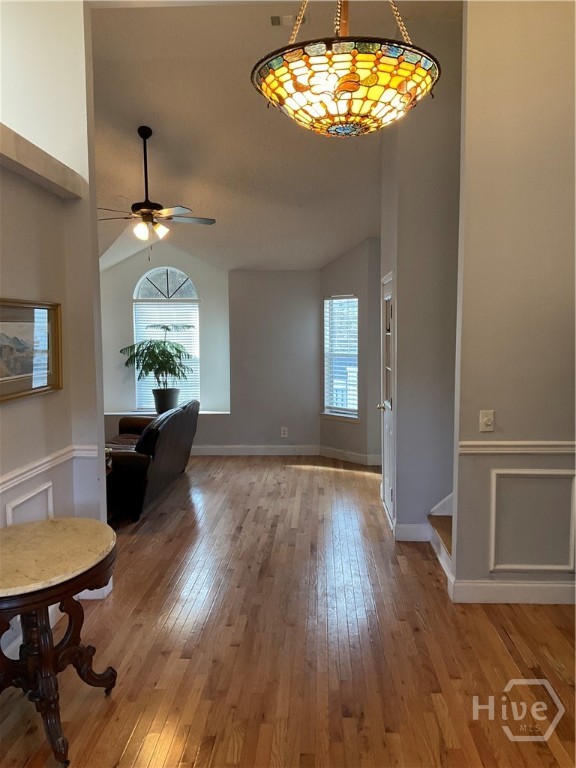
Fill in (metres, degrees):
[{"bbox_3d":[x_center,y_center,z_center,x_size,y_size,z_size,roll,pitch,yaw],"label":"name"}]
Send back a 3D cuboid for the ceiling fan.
[{"bbox_3d":[-1.296,-1.823,5.863,1.290,1.025,1.270,0,5,3],"label":"ceiling fan"}]

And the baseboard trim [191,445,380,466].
[{"bbox_3d":[-0.084,0.901,8.195,2.447,0.134,0.620,0,5,2],"label":"baseboard trim"}]

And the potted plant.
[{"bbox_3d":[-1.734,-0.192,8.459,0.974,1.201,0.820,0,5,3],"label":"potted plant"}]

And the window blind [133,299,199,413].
[{"bbox_3d":[-1.658,-0.376,8.822,0.876,1.480,0.060,0,5,3],"label":"window blind"}]

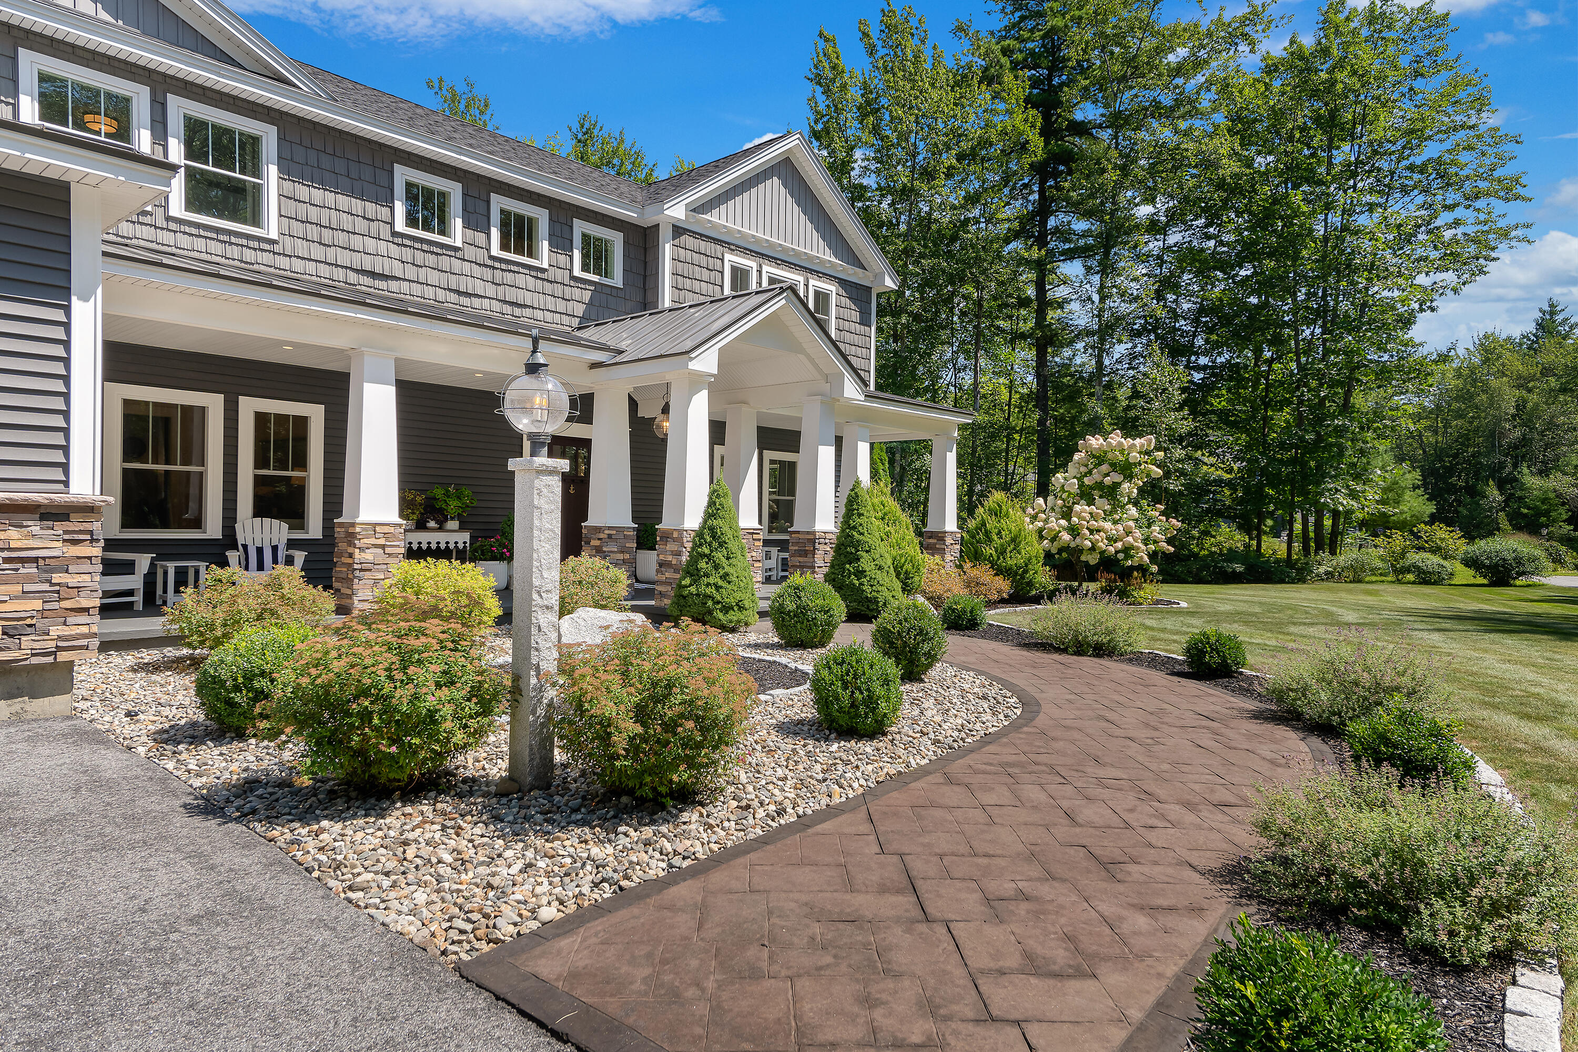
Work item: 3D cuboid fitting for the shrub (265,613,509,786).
[{"bbox_3d":[-1.905,0.810,4.847,1.050,0.753,1.000,1,0,-21],"label":"shrub"}]

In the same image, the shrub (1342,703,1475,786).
[{"bbox_3d":[3.261,1.120,5.299,0.590,0.398,0.560,0,0,32],"label":"shrub"}]

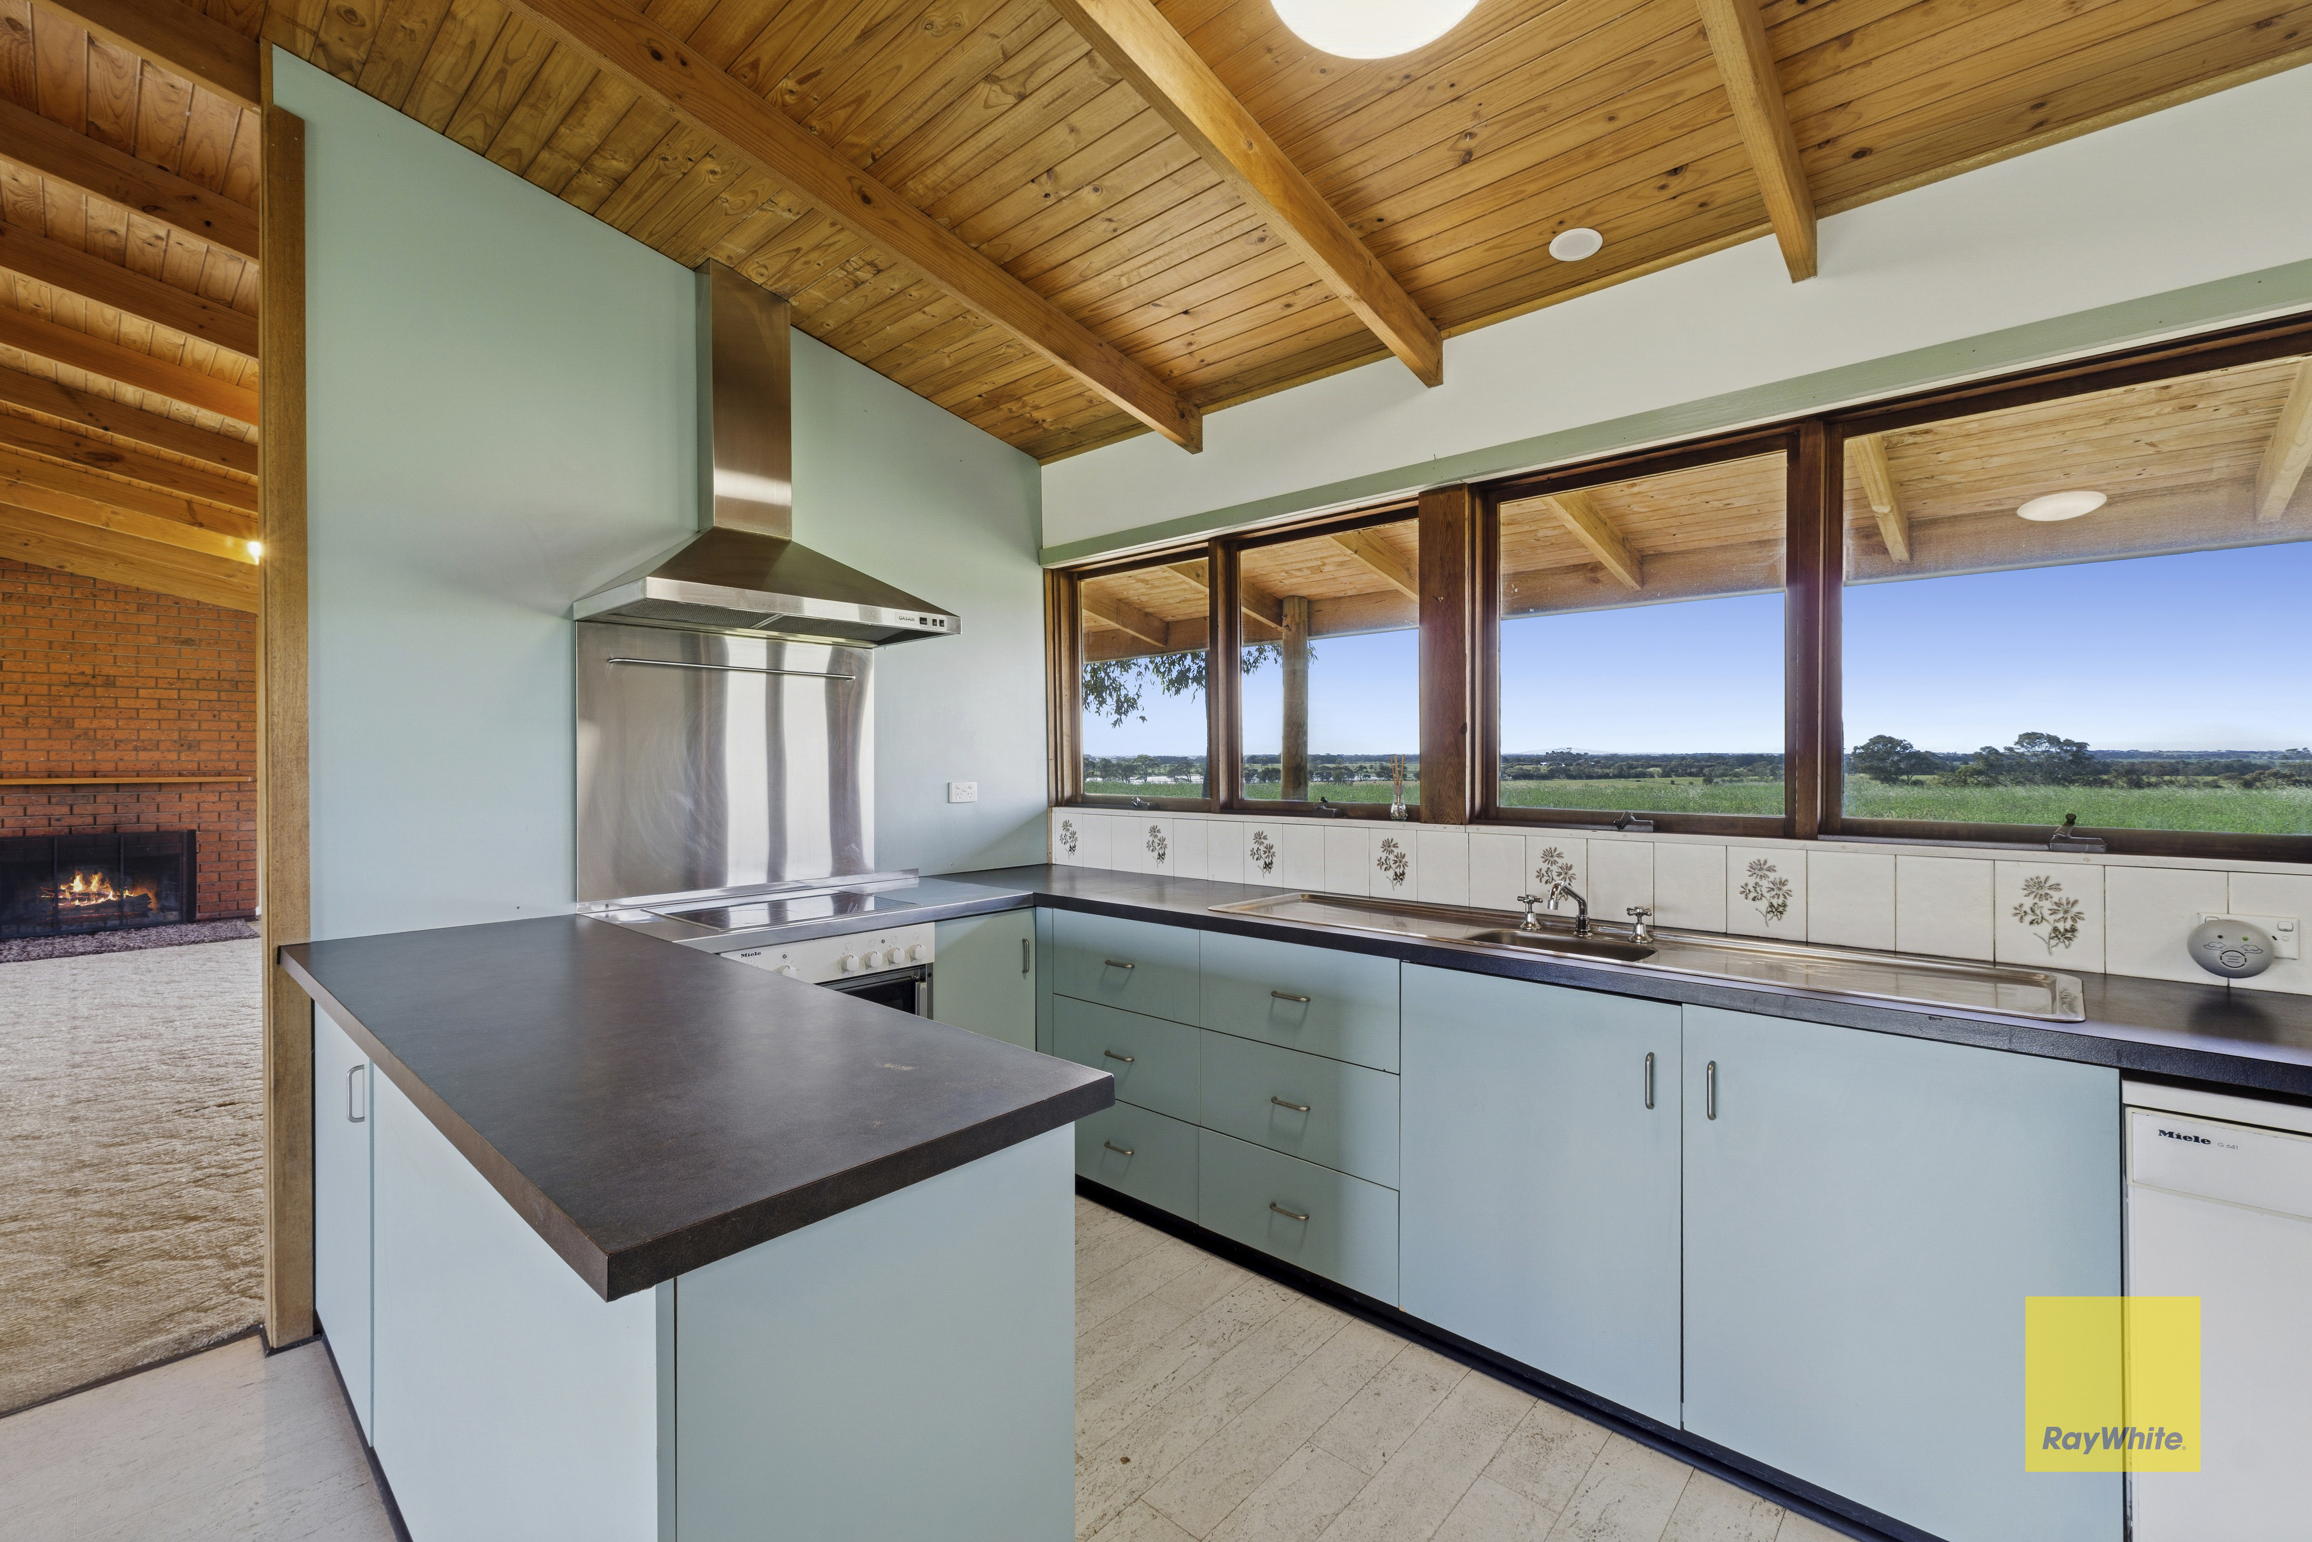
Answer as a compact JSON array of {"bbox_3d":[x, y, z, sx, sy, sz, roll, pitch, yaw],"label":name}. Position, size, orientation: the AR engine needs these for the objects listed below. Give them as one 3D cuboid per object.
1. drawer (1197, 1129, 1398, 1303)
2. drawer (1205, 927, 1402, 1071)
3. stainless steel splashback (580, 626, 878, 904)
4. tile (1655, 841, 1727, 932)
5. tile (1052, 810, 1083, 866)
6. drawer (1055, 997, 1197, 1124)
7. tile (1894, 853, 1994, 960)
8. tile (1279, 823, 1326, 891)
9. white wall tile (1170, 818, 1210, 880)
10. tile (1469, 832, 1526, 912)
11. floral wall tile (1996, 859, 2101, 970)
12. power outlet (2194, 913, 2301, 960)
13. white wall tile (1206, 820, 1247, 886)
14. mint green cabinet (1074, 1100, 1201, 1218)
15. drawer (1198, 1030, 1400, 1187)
[{"bbox_3d":[0.464,1.044,2.438,0.569,0.253,0.420,0,0,43],"label":"drawer"},{"bbox_3d":[0.467,0.538,2.440,0.569,0.249,0.420,0,0,43],"label":"drawer"},{"bbox_3d":[-1.226,-0.023,2.867,0.012,0.762,0.886,0,0,42],"label":"stainless steel splashback"},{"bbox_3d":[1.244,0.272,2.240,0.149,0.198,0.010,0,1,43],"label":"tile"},{"bbox_3d":[-0.328,0.265,3.684,0.149,0.198,0.010,0,1,43],"label":"tile"},{"bbox_3d":[0.064,0.800,2.893,0.562,0.255,0.510,0,1,43],"label":"drawer"},{"bbox_3d":[1.570,0.273,1.918,0.150,0.198,0.009,0,0,43],"label":"tile"},{"bbox_3d":[0.458,0.269,2.962,0.149,0.198,0.010,0,1,43],"label":"tile"},{"bbox_3d":[0.121,0.265,3.261,0.150,0.198,0.009,0,0,43],"label":"white wall tile"},{"bbox_3d":[0.901,0.269,2.538,0.150,0.198,0.009,0,0,43],"label":"tile"},{"bbox_3d":[1.681,0.273,1.814,0.150,0.198,0.009,0,0,43],"label":"floral wall tile"},{"bbox_3d":[1.870,0.283,1.649,0.114,0.067,0.015,0,1,43],"label":"power outlet"},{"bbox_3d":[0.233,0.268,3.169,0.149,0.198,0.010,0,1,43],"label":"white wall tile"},{"bbox_3d":[0.065,1.060,2.896,0.562,0.259,0.510,0,1,43],"label":"mint green cabinet"},{"bbox_3d":[0.465,0.790,2.439,0.569,0.254,0.420,0,0,43],"label":"drawer"}]

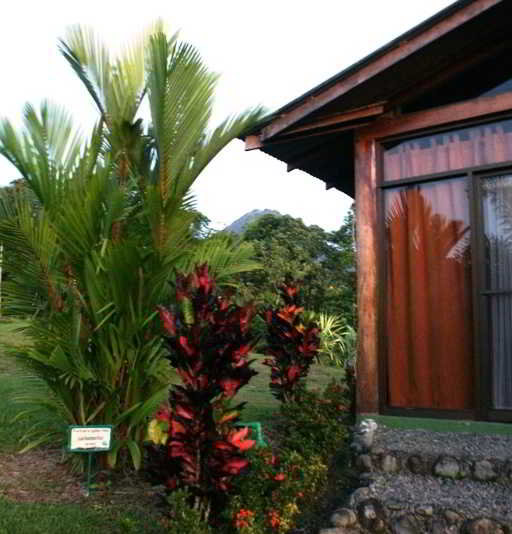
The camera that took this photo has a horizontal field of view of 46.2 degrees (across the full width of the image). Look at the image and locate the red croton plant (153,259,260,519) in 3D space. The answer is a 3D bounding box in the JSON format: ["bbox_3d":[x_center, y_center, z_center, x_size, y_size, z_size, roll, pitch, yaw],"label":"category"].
[{"bbox_3d":[-0.270,0.664,3.303,0.570,1.371,0.570,1,-8,-4],"label":"red croton plant"}]

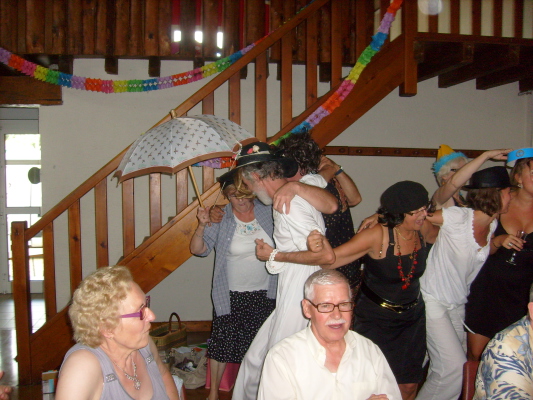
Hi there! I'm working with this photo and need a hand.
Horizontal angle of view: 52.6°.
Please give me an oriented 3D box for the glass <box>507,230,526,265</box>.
[{"bbox_3d":[1.373,0.262,2.950,0.058,0.180,0.058,21,8,25],"label":"glass"}]

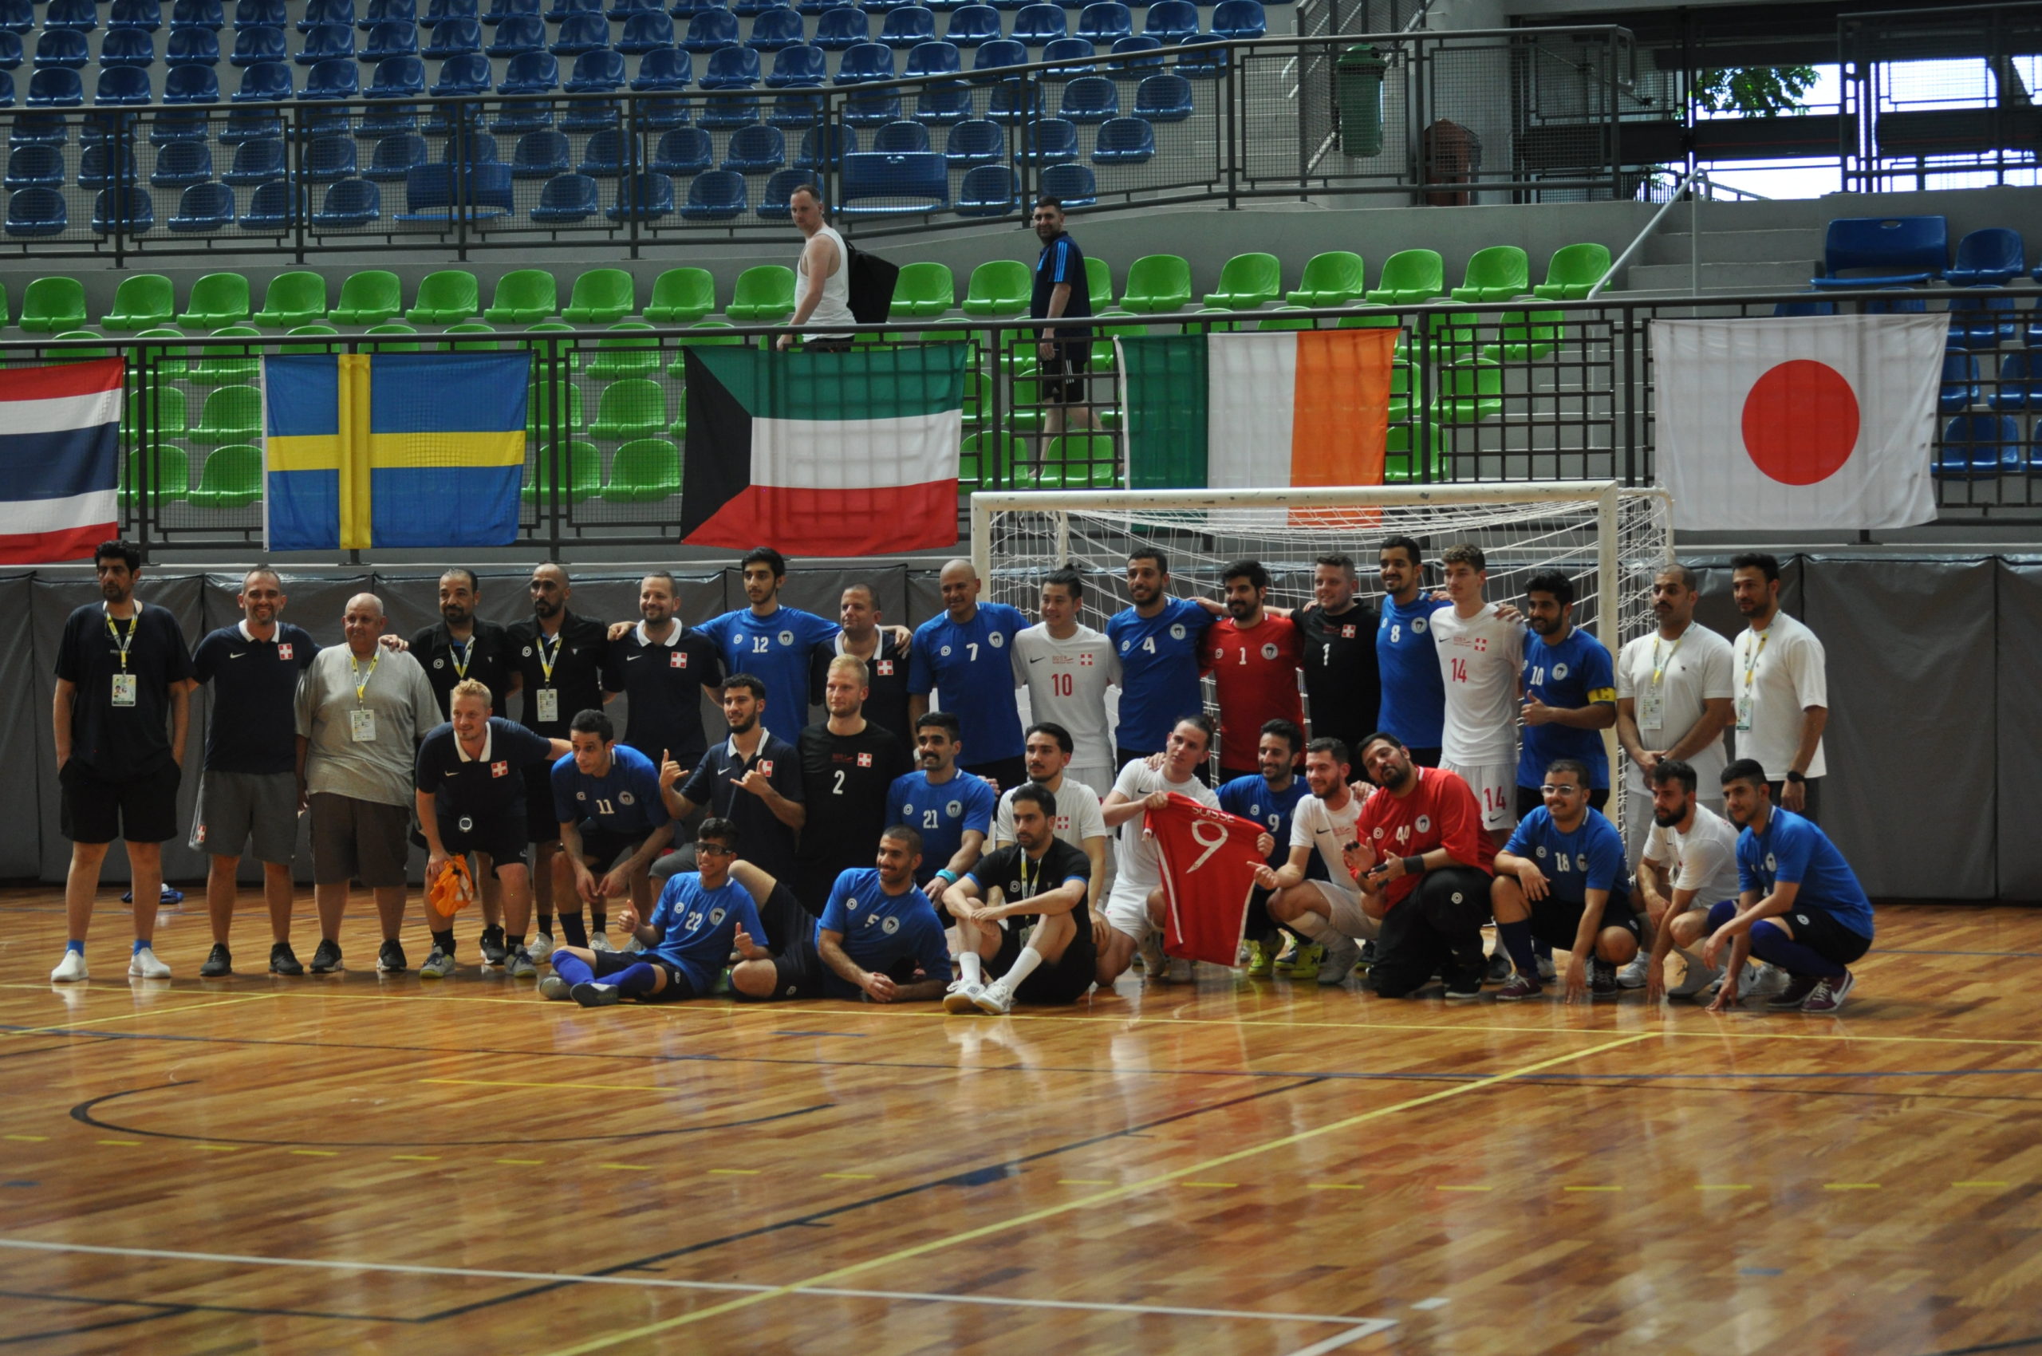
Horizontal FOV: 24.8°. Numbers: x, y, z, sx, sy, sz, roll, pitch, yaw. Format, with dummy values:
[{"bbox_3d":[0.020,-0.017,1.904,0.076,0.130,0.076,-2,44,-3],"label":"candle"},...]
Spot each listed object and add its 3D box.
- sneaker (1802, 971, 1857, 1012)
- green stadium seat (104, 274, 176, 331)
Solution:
[{"bbox_3d":[2.861,1.107,16.450,0.110,0.120,0.280,0,18,37],"label":"sneaker"},{"bbox_3d":[-5.730,-2.439,30.200,0.425,0.340,0.410,-1,1,7],"label":"green stadium seat"}]

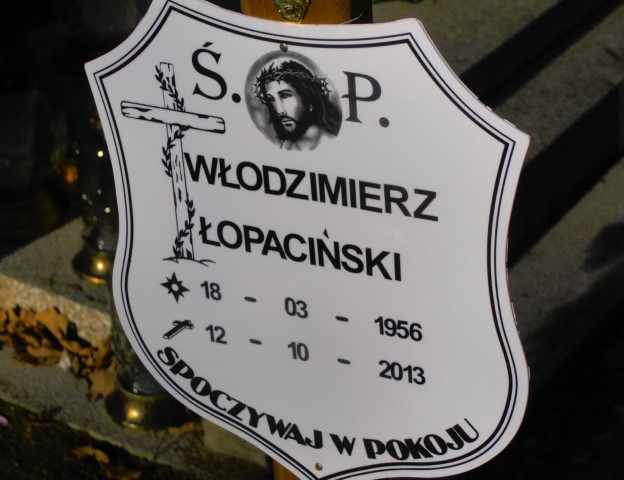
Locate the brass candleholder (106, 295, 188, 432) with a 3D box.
[{"bbox_3d":[-0.190,0.091,2.345,0.110,0.245,0.110,-2,27,0],"label":"brass candleholder"}]

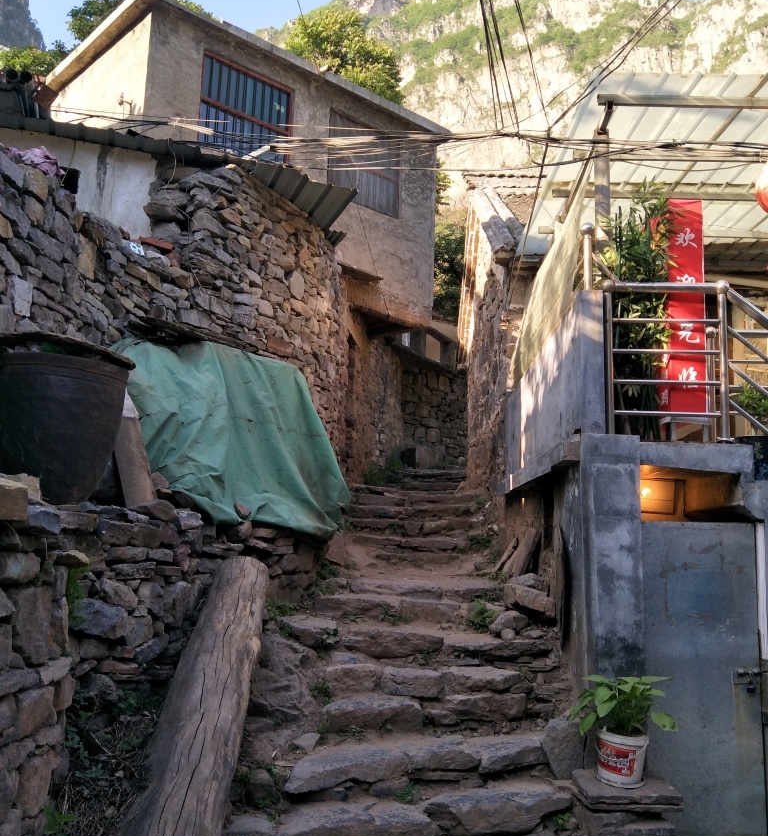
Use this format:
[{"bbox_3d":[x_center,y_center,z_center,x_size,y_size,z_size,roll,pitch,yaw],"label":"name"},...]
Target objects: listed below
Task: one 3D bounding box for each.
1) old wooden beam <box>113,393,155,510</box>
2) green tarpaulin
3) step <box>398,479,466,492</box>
[{"bbox_3d":[-1.480,0.203,4.156,0.170,0.712,0.150,-11,-9,-20],"label":"old wooden beam"},{"bbox_3d":[-0.957,0.169,5.087,0.570,1.387,1.949,-3,-8,35],"label":"green tarpaulin"},{"bbox_3d":[0.564,0.790,8.269,0.760,0.150,0.360,1,-7,0],"label":"step"}]

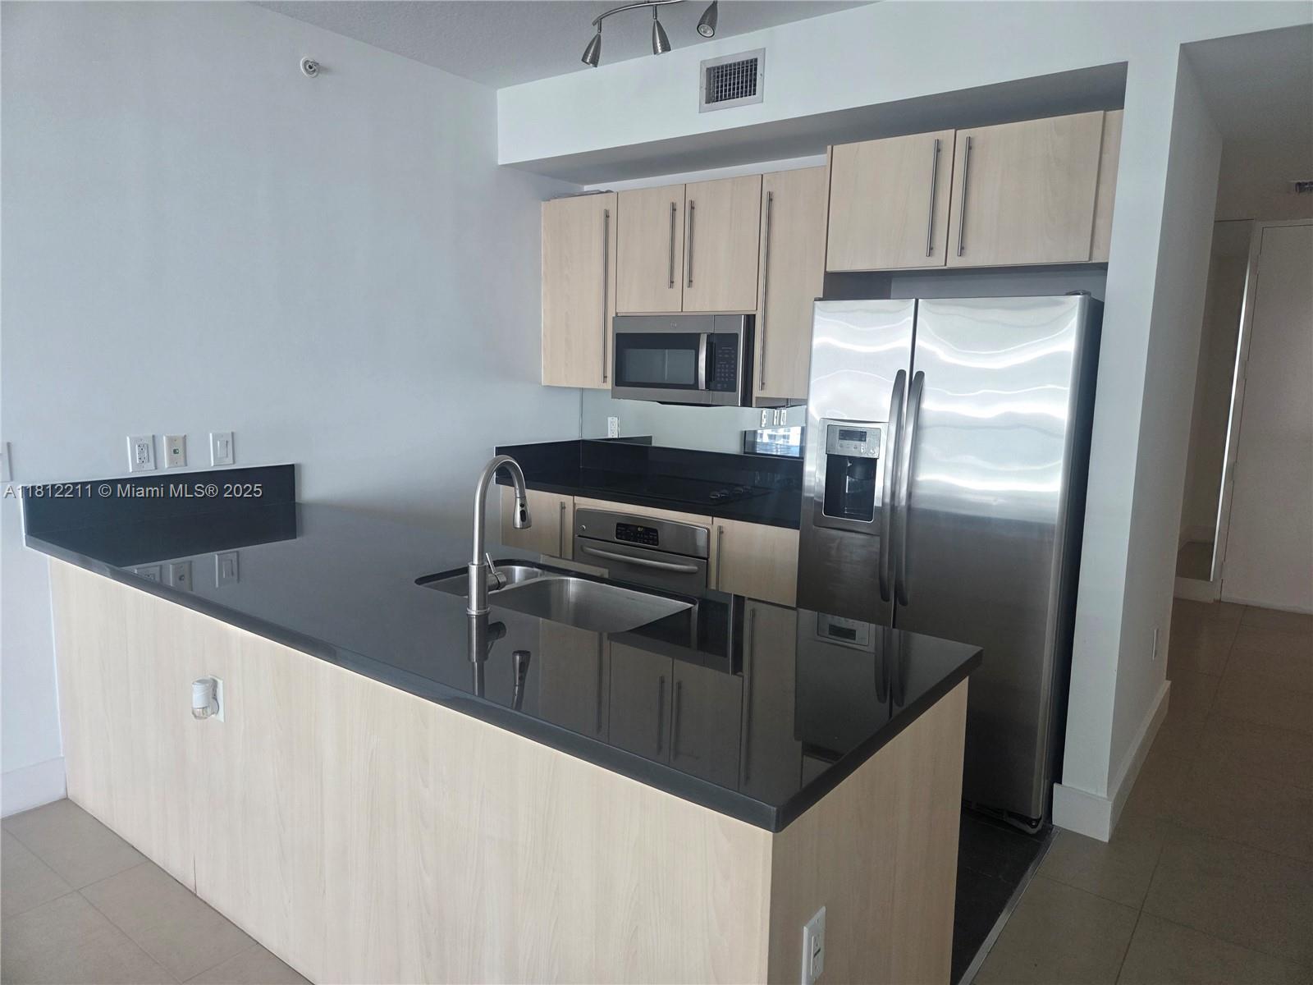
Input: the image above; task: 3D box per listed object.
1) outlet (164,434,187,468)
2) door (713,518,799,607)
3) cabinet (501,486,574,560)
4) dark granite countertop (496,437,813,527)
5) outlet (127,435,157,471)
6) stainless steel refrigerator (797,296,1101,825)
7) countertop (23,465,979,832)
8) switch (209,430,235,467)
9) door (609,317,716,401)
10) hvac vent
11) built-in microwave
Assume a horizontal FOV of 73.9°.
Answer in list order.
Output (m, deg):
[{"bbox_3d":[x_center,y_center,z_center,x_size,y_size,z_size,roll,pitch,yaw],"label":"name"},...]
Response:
[{"bbox_3d":[-1.729,-0.147,3.137,0.008,0.115,0.073,8,10,36],"label":"outlet"},{"bbox_3d":[0.398,0.499,3.590,0.424,0.750,0.050,8,10,36],"label":"door"},{"bbox_3d":[-0.425,0.359,4.574,0.501,0.800,0.614,8,10,36],"label":"cabinet"},{"bbox_3d":[0.077,-0.074,4.142,1.741,0.192,0.636,8,10,36],"label":"dark granite countertop"},{"bbox_3d":[-1.795,-0.136,3.047,0.009,0.124,0.085,8,10,36],"label":"outlet"},{"bbox_3d":[1.104,0.180,3.308,0.911,1.762,0.741,8,10,36],"label":"stainless steel refrigerator"},{"bbox_3d":[-0.650,0.179,2.346,2.738,0.198,0.923,8,10,36],"label":"countertop"},{"bbox_3d":[-1.627,-0.162,3.272,0.010,0.124,0.085,8,10,36],"label":"switch"},{"bbox_3d":[0.021,-0.616,4.029,0.579,0.392,0.065,8,10,36],"label":"door"},{"bbox_3d":[0.291,-1.607,3.411,0.292,0.198,0.020,8,10,36],"label":"hvac vent"},{"bbox_3d":[0.196,-0.634,4.183,0.748,0.405,0.420,8,10,36],"label":"built-in microwave"}]

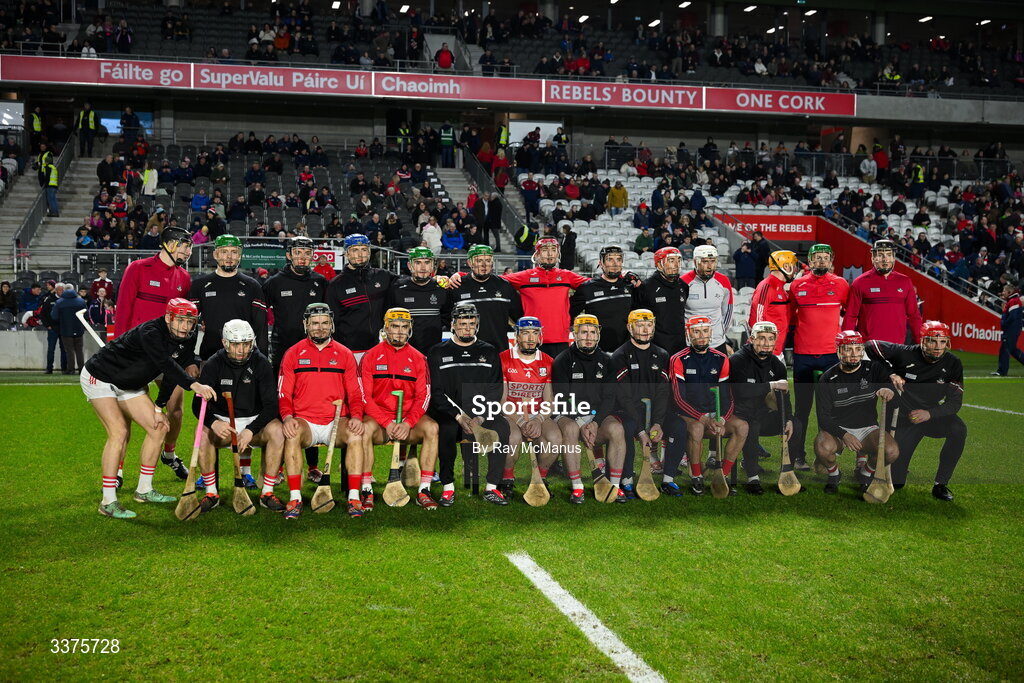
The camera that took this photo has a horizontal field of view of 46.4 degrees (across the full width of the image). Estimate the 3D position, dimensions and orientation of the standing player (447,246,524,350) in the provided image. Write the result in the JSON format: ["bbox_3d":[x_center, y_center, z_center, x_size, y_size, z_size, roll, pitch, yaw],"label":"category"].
[{"bbox_3d":[-0.213,0.132,9.600,0.610,1.855,0.380,0,2,-7],"label":"standing player"}]

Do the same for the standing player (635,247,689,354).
[{"bbox_3d":[1.191,0.146,9.650,0.520,1.820,0.330,0,2,-14],"label":"standing player"}]

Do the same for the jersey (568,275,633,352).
[{"bbox_3d":[0.748,-0.223,9.868,0.550,0.660,0.300,0,2,-12],"label":"jersey"}]

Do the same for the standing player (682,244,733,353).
[{"bbox_3d":[1.641,0.125,10.038,0.520,1.880,0.370,0,2,3],"label":"standing player"}]

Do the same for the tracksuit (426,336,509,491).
[{"bbox_3d":[-0.309,0.492,8.500,0.560,1.019,0.700,0,2,-6],"label":"tracksuit"}]

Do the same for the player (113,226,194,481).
[{"bbox_3d":[-2.679,0.103,8.930,0.540,1.920,0.460,-1,2,-40],"label":"player"}]

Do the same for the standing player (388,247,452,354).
[{"bbox_3d":[-0.697,0.170,9.100,0.550,1.790,0.350,0,2,-8],"label":"standing player"}]

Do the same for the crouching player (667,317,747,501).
[{"bbox_3d":[1.471,0.464,9.040,0.560,1.303,0.800,0,2,-6],"label":"crouching player"}]

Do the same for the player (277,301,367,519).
[{"bbox_3d":[-1.279,0.420,8.020,0.580,1.370,0.800,0,2,-10],"label":"player"}]

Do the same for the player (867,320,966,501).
[{"bbox_3d":[3.044,0.474,8.970,0.700,1.266,0.950,1,2,10],"label":"player"}]

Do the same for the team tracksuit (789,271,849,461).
[{"bbox_3d":[2.628,0.209,10.212,0.520,1.610,0.310,0,2,-2],"label":"team tracksuit"}]

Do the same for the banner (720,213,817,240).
[{"bbox_3d":[8.209,-3.705,39.000,3.700,0.820,0.100,0,2,-12],"label":"banner"}]

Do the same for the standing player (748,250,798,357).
[{"bbox_3d":[2.168,0.146,9.988,0.400,1.840,0.520,2,2,44],"label":"standing player"}]

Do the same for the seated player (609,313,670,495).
[{"bbox_3d":[0.996,0.427,8.850,0.530,1.342,0.800,0,2,-4],"label":"seated player"}]

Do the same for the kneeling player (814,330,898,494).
[{"bbox_3d":[2.595,0.509,9.000,0.600,1.189,0.760,1,2,10],"label":"kneeling player"}]

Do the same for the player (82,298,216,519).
[{"bbox_3d":[-2.420,0.422,8.035,1.030,1.400,0.670,1,2,40],"label":"player"}]

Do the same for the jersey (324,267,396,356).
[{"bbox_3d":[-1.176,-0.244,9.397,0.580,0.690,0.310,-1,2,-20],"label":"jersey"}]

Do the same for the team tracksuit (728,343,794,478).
[{"bbox_3d":[1.900,0.514,9.060,0.500,1.007,0.700,0,2,-5],"label":"team tracksuit"}]

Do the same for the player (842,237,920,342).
[{"bbox_3d":[3.100,0.109,9.970,0.640,1.900,0.380,0,2,-4],"label":"player"}]

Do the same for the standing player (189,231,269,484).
[{"bbox_3d":[-2.088,0.137,8.800,0.580,1.865,0.360,0,2,-13],"label":"standing player"}]

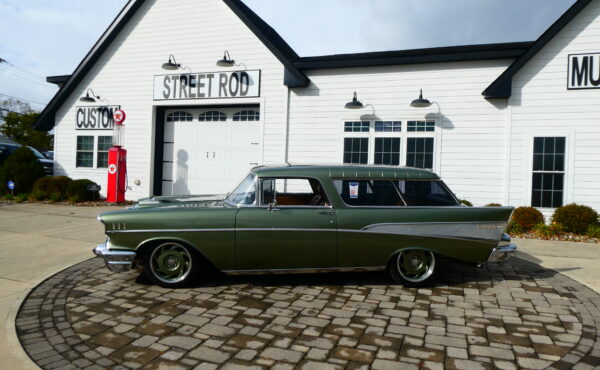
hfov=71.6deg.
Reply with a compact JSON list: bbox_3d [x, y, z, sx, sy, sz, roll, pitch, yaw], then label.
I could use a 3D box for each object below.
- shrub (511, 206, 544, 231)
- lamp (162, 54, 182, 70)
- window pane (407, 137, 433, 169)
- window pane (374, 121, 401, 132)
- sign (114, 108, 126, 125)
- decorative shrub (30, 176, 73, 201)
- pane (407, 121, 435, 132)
[{"bbox_3d":[4.856,0.717,8.900,0.780,0.520,0.760,2,0,19],"label":"shrub"},{"bbox_3d":[-3.775,-3.642,12.310,0.460,0.420,0.680,2,0,19],"label":"lamp"},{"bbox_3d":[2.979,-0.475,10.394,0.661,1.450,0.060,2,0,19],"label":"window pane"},{"bbox_3d":[2.246,-1.499,10.658,0.677,0.308,0.060,2,0,19],"label":"window pane"},{"bbox_3d":[-5.357,-2.014,12.358,0.430,0.430,0.160,2,0,19],"label":"sign"},{"bbox_3d":[-7.814,0.049,13.125,1.120,0.720,1.000,2,0,19],"label":"decorative shrub"},{"bbox_3d":[2.997,-1.458,10.324,0.657,0.258,0.050,2,0,19],"label":"pane"}]

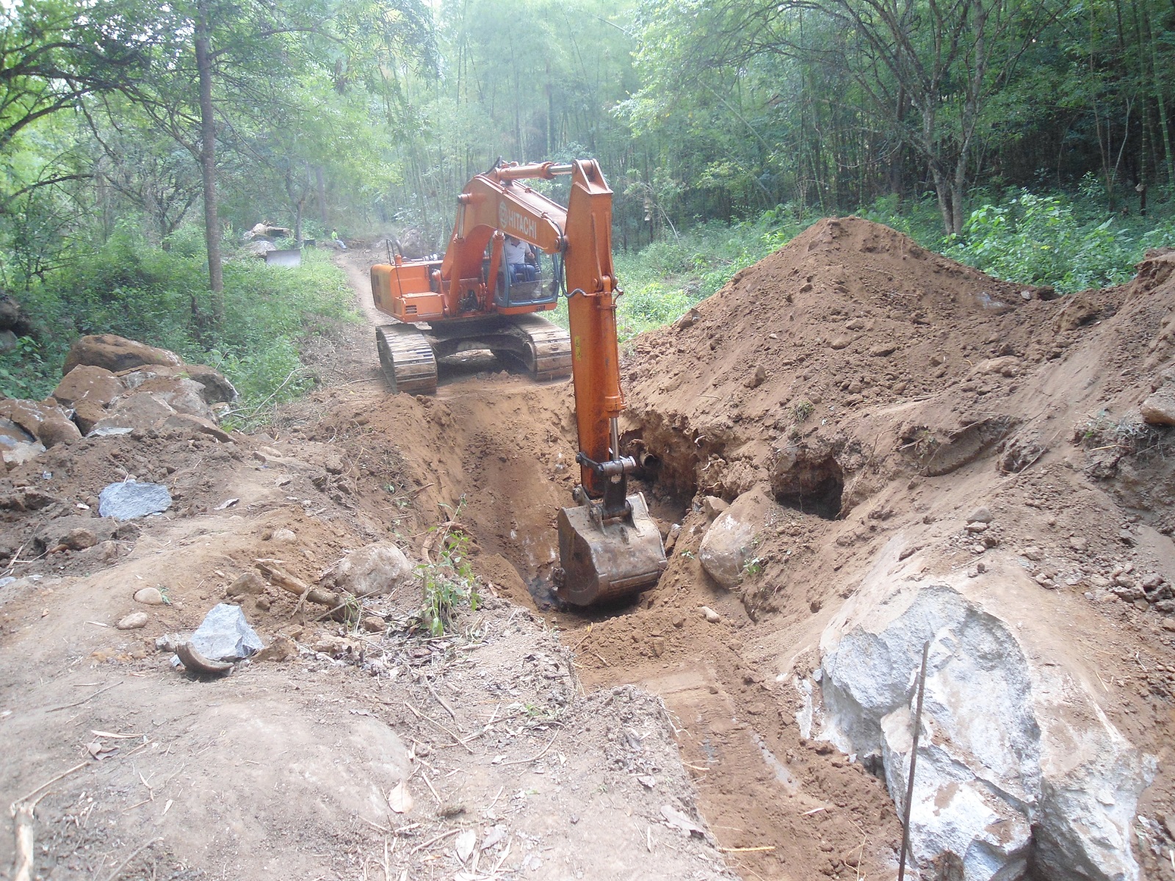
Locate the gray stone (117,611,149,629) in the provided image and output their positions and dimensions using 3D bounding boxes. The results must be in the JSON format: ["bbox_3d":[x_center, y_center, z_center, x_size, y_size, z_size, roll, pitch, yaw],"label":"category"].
[{"bbox_3d":[-2.212,0.874,4.300,0.145,0.075,0.105,-10,17,-27],"label":"gray stone"}]

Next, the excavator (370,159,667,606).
[{"bbox_3d":[-1.421,-1.583,13.666,2.950,4.950,9.750,-10,17,-21],"label":"excavator"}]

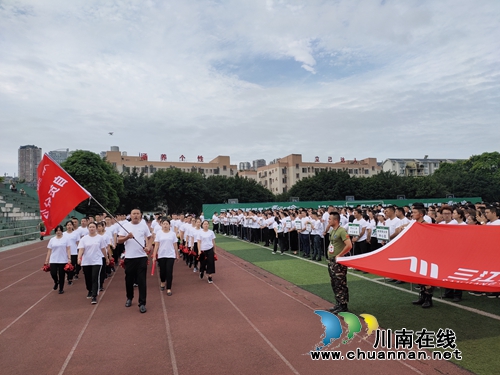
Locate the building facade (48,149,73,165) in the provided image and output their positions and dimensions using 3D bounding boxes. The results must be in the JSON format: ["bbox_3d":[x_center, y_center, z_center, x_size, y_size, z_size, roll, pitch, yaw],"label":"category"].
[{"bbox_3d":[-228.139,-3.760,401.521,29.000,79.988,20.000,0,-4,-27],"label":"building facade"}]

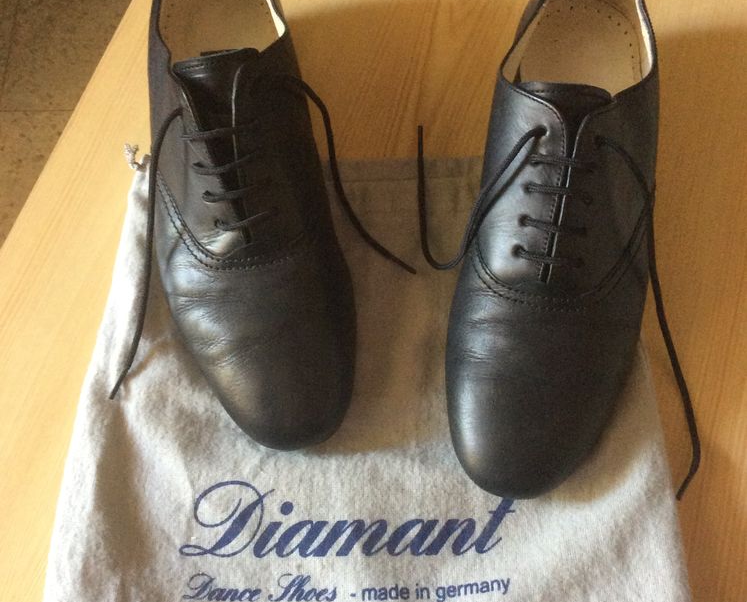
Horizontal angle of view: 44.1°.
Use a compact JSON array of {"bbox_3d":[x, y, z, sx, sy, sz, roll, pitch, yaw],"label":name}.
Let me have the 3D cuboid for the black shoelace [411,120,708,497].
[{"bbox_3d":[0.088,-0.017,0.446,0.165,0.085,0.180,10,68,6],"label":"black shoelace"}]

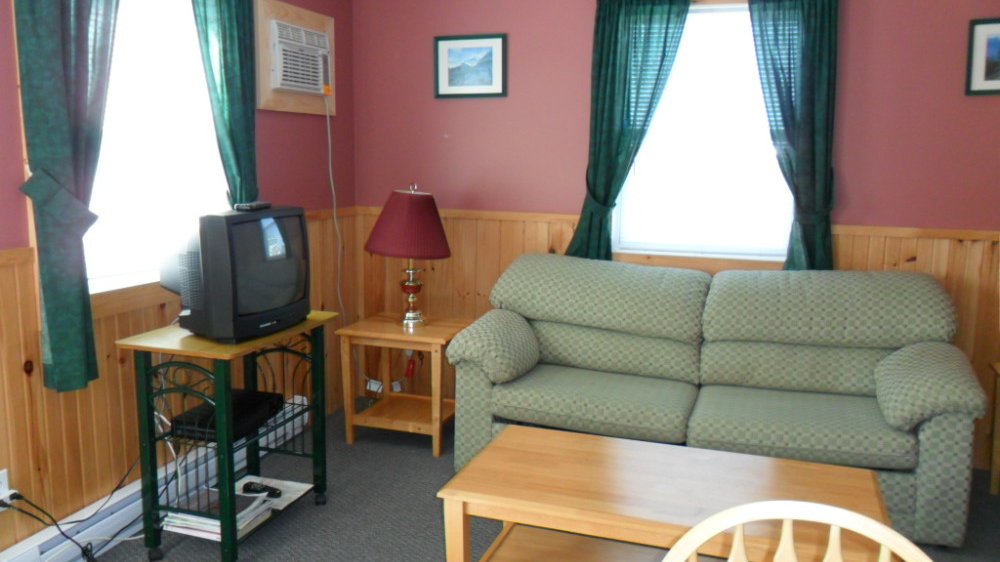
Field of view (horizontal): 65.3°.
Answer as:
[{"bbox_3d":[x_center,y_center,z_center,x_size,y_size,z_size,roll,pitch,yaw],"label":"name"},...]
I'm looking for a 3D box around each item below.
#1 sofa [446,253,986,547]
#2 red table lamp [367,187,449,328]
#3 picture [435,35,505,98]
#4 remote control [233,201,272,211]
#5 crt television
[{"bbox_3d":[0.849,0.399,3.398,2.020,0.916,0.840,4,10,18],"label":"sofa"},{"bbox_3d":[-0.448,-0.134,3.909,0.430,0.690,0.430,1,9,0],"label":"red table lamp"},{"bbox_3d":[-0.149,-1.085,3.957,0.388,0.306,0.022,4,10,18],"label":"picture"},{"bbox_3d":[-0.872,-0.268,2.785,0.055,0.025,0.188,2,9,9],"label":"remote control"},{"bbox_3d":[-0.985,-0.044,2.801,0.430,0.424,0.485,4,10,18],"label":"crt television"}]

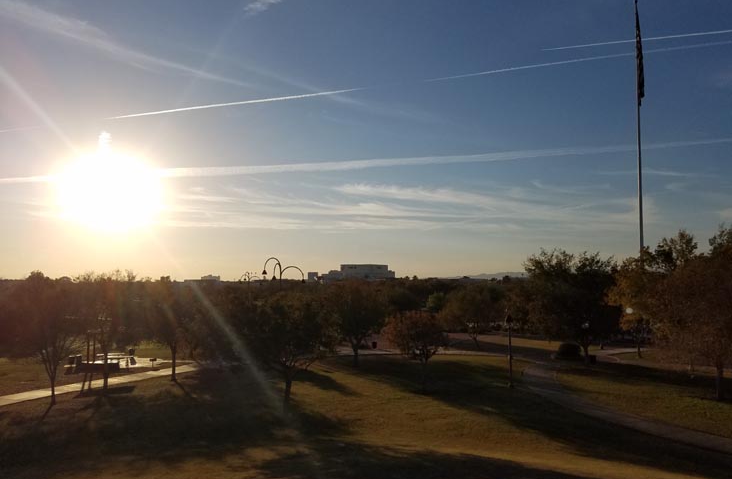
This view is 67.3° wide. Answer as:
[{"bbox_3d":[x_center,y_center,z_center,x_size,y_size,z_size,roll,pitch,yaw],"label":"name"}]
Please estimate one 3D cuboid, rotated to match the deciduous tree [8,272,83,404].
[{"bbox_3d":[-19.820,6.060,34.000,4.576,8.189,4.576,0,-5,0],"label":"deciduous tree"}]

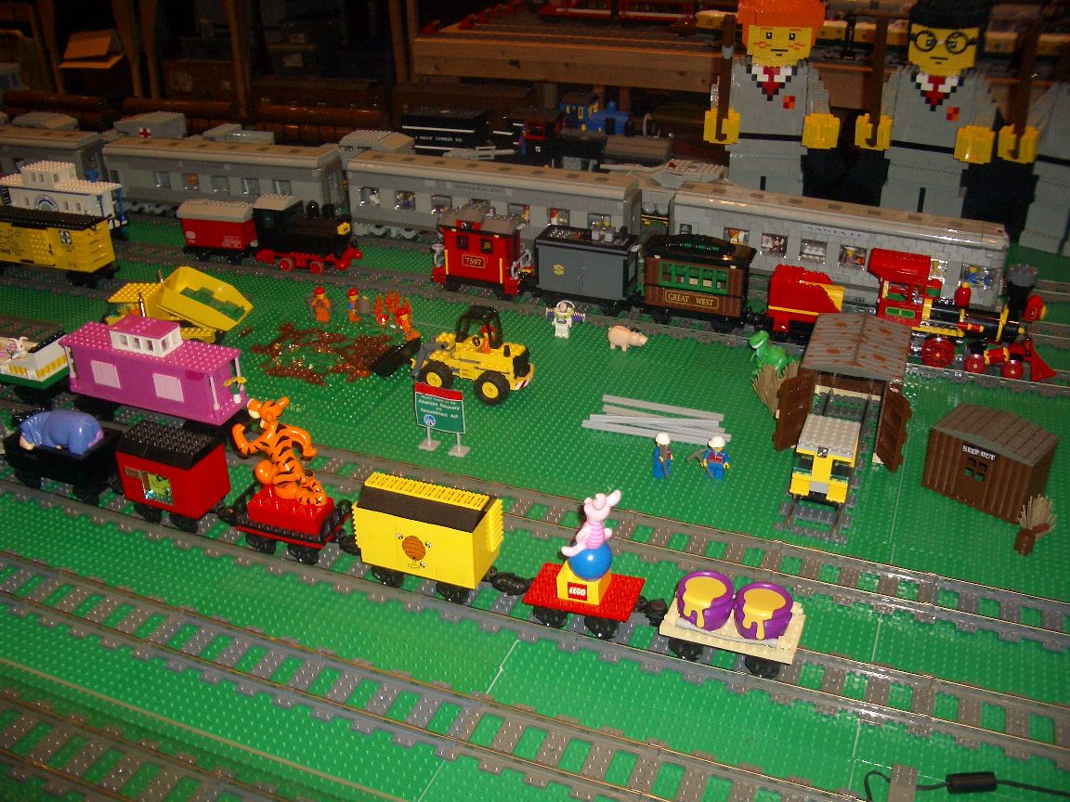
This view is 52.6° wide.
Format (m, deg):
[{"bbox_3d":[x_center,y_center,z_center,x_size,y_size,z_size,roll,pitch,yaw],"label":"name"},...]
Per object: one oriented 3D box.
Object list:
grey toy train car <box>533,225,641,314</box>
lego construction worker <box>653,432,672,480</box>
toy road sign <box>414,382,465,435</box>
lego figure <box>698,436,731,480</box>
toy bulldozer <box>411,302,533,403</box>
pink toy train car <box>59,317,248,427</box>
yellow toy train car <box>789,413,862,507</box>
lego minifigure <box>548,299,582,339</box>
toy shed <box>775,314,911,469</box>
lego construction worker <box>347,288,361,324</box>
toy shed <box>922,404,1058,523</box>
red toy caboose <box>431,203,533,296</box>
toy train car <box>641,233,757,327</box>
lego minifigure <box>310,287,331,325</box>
[{"bbox_3d":[0.066,-0.157,1.277,0.127,0.095,0.050,10,32,18],"label":"grey toy train car"},{"bbox_3d":[0.117,0.049,0.995,0.023,0.043,0.017,-13,32,-21],"label":"lego construction worker"},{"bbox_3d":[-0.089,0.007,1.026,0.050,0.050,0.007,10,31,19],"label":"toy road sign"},{"bbox_3d":[0.166,0.051,0.988,0.027,0.043,0.016,10,32,19],"label":"lego figure"},{"bbox_3d":[-0.072,-0.057,1.152,0.136,0.087,0.069,10,31,19],"label":"toy bulldozer"},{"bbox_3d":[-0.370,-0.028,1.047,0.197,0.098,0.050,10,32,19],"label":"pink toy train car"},{"bbox_3d":[0.260,0.053,0.965,0.049,0.054,0.068,10,31,19],"label":"yellow toy train car"},{"bbox_3d":[0.033,-0.096,1.266,0.048,0.045,0.019,10,31,19],"label":"lego minifigure"},{"bbox_3d":[0.310,-0.018,1.064,0.126,0.102,0.148,10,31,19],"label":"toy shed"},{"bbox_3d":[-0.214,-0.115,1.289,0.017,0.042,0.023,18,35,29],"label":"lego construction worker"},{"bbox_3d":[0.412,0.051,0.978,0.064,0.071,0.097,-26,38,-38],"label":"toy shed"},{"bbox_3d":[-0.061,-0.187,1.317,0.124,0.111,0.052,10,32,18],"label":"red toy caboose"},{"bbox_3d":[0.188,-0.139,1.233,0.132,0.106,0.053,10,32,18],"label":"toy train car"},{"bbox_3d":[-0.261,-0.118,1.320,0.024,0.043,0.014,4,29,9],"label":"lego minifigure"}]

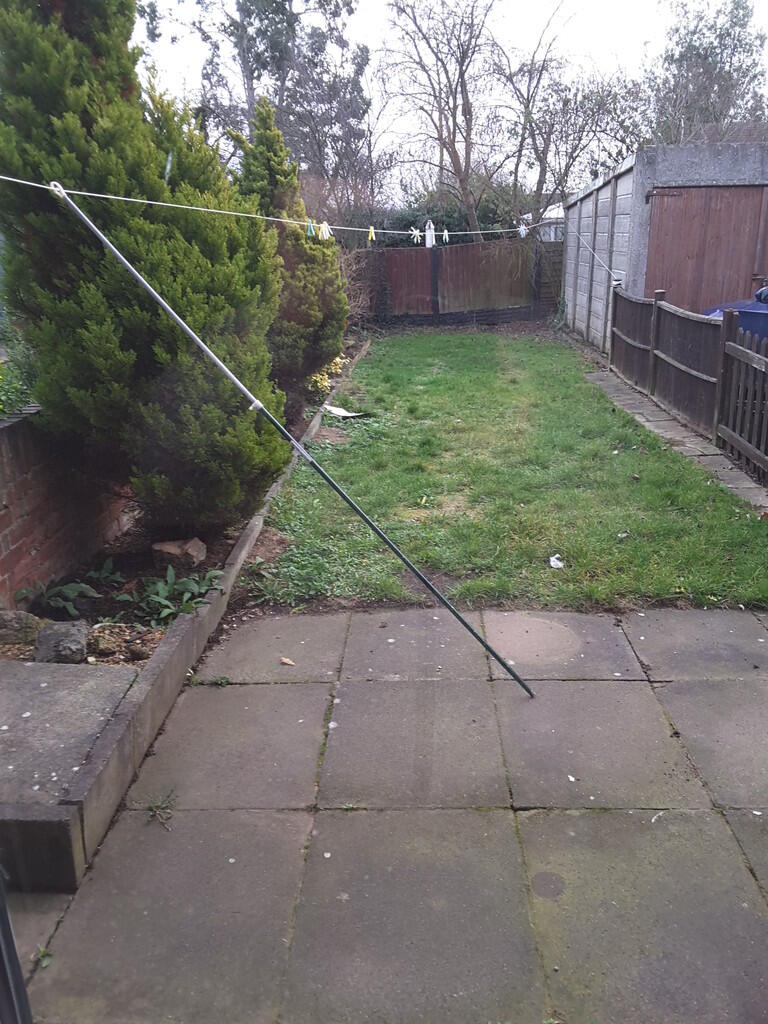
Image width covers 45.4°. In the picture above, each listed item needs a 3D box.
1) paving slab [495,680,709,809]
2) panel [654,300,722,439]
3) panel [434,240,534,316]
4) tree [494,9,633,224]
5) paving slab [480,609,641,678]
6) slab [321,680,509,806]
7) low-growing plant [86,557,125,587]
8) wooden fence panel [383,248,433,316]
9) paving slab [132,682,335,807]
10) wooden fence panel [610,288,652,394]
[{"bbox_3d":[0.708,0.793,3.147,0.591,0.050,0.810,-1,17,2],"label":"paving slab"},{"bbox_3d":[2.553,-1.258,7.875,0.050,0.900,1.880,-1,17,2],"label":"panel"},{"bbox_3d":[1.818,-4.237,16.427,1.780,1.200,0.050,-1,17,2],"label":"panel"},{"bbox_3d":[3.428,-6.648,17.724,2.599,5.531,2.600,-1,17,2],"label":"tree"},{"bbox_3d":[0.733,0.573,3.866,0.591,0.050,0.690,-1,17,2],"label":"paving slab"},{"bbox_3d":[0.109,0.801,3.171,0.591,0.050,0.810,-1,17,2],"label":"slab"},{"bbox_3d":[-1.356,0.273,4.477,0.165,0.110,0.150,-1,17,2],"label":"low-growing plant"},{"bbox_3d":[0.432,-4.157,16.501,0.900,1.170,0.050,-1,17,2],"label":"wooden fence panel"},{"bbox_3d":[-0.486,0.810,3.195,0.591,0.050,0.810,-1,17,2],"label":"paving slab"},{"bbox_3d":[2.631,-1.838,9.766,0.050,0.900,1.860,-1,17,2],"label":"wooden fence panel"}]

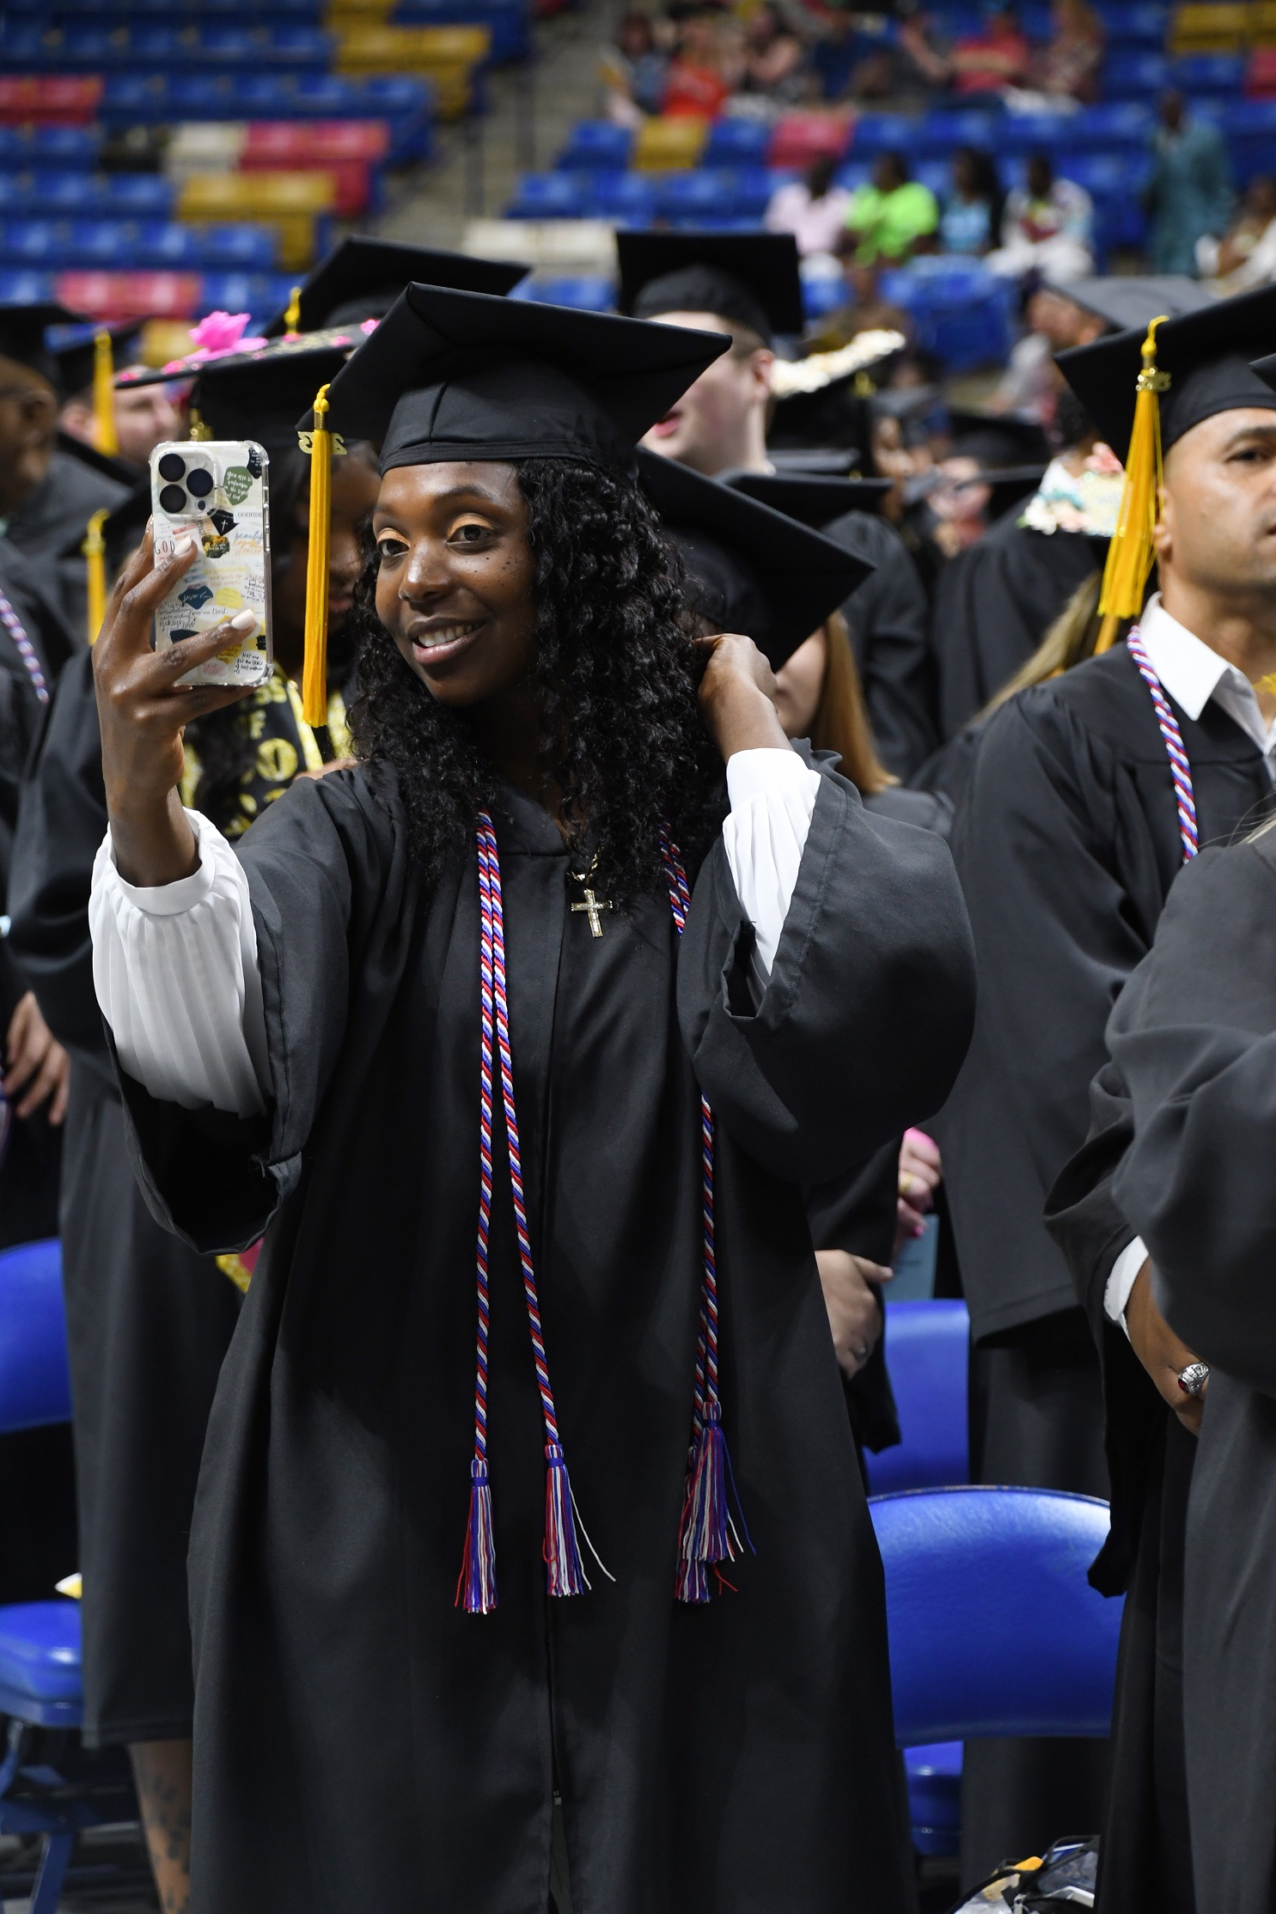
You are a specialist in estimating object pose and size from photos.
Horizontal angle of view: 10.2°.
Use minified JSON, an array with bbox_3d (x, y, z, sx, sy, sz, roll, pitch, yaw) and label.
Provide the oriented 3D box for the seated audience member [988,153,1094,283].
[{"bbox_3d":[2.449,-4.282,44.059,0.520,1.270,0.750,2,6,22],"label":"seated audience member"}]

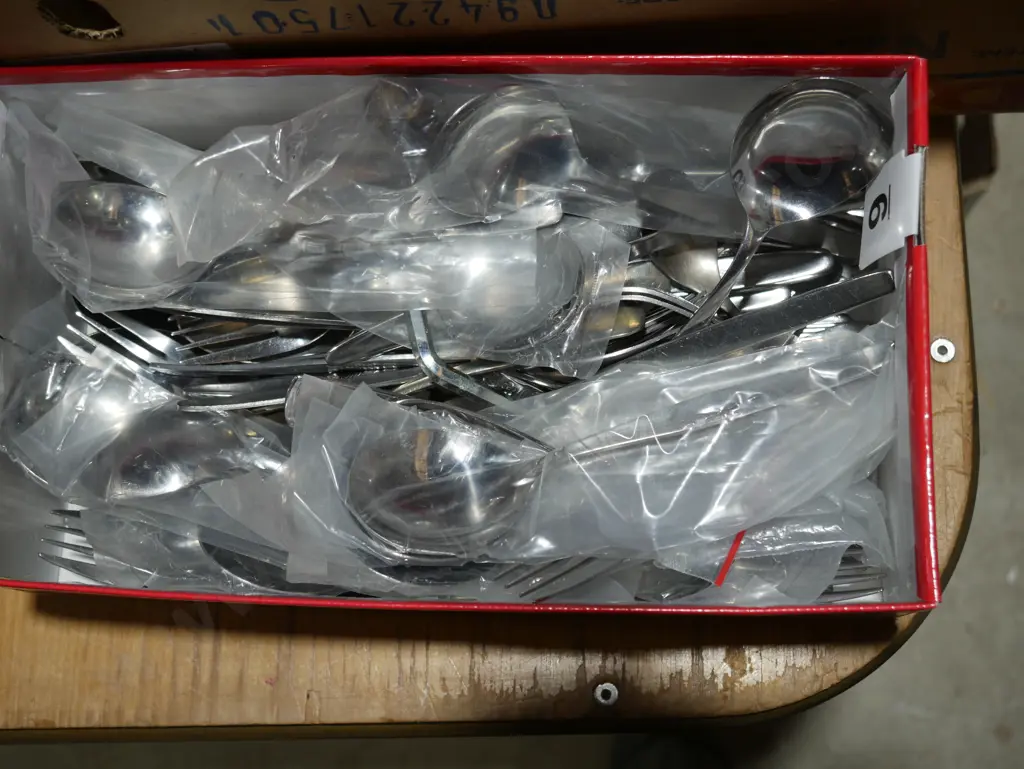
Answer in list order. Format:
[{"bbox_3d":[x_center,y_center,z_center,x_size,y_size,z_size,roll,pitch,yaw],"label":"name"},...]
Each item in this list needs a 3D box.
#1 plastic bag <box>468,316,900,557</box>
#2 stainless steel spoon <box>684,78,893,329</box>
[{"bbox_3d":[0.078,0.026,0.657,0.183,0.037,0.090,-12,81,-2],"label":"plastic bag"},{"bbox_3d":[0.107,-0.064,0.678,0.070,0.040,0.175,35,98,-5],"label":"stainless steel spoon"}]

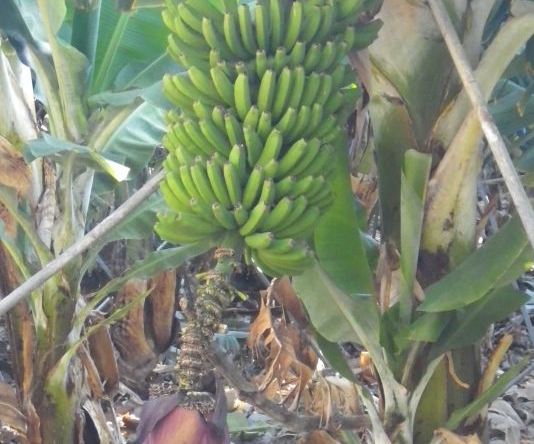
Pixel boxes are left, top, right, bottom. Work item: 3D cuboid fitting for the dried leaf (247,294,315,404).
[{"bbox_3d":[0.038,0.333,5.100,0.185,0.295,0.160,0,3,0],"label":"dried leaf"}]

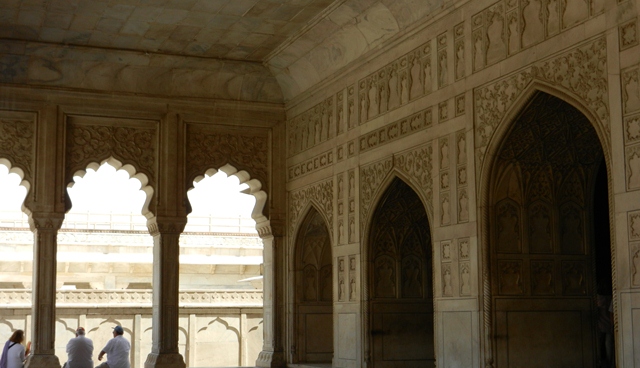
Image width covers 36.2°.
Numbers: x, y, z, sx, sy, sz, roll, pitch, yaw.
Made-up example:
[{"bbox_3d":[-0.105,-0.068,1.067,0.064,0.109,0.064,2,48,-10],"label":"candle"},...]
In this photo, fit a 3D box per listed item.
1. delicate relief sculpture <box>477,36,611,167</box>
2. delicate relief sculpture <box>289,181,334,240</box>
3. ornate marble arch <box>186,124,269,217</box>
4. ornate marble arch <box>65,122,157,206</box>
[{"bbox_3d":[2.904,-0.896,12.656,0.321,1.380,3.012,3,-8,-21],"label":"delicate relief sculpture"},{"bbox_3d":[-0.183,0.546,20.137,0.128,1.059,2.589,3,-8,-21],"label":"delicate relief sculpture"},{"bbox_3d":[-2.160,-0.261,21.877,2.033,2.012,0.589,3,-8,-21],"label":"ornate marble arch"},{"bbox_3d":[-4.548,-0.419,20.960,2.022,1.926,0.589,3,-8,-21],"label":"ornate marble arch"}]

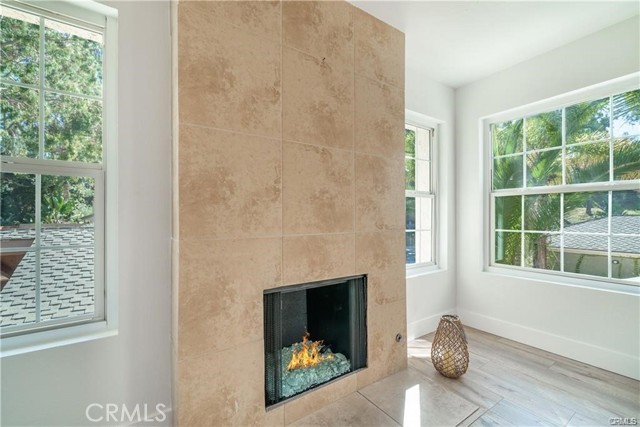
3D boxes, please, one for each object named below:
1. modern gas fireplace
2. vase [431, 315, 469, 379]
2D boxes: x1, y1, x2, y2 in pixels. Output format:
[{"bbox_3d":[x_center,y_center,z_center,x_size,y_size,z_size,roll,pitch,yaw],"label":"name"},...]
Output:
[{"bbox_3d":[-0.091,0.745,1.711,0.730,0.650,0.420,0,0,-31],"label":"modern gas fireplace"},{"bbox_3d":[0.973,0.980,1.847,0.253,0.422,0.253,0,0,-31],"label":"vase"}]

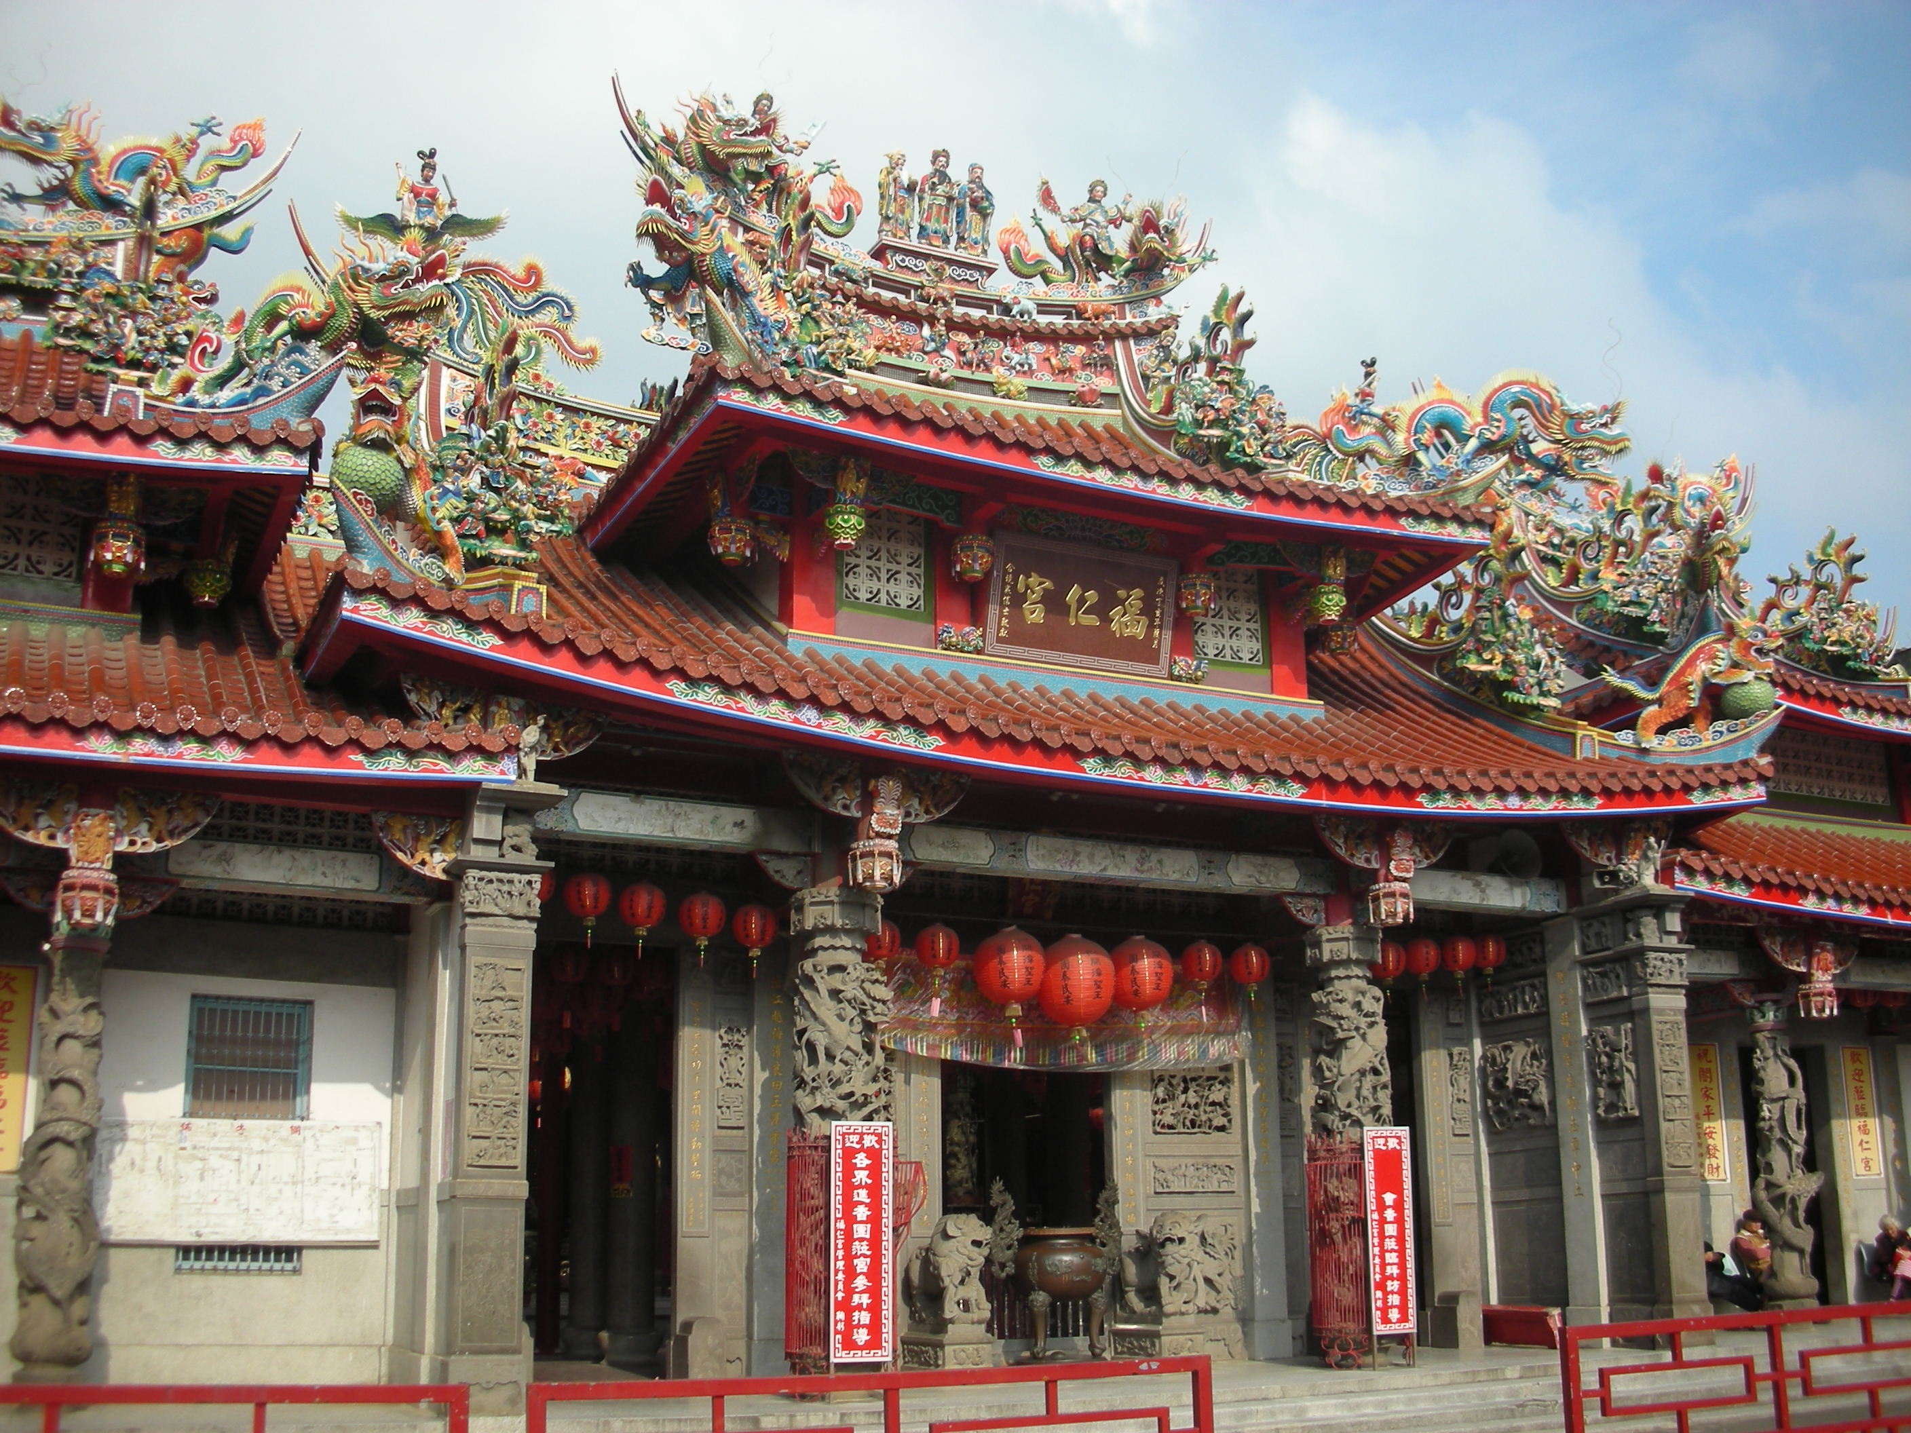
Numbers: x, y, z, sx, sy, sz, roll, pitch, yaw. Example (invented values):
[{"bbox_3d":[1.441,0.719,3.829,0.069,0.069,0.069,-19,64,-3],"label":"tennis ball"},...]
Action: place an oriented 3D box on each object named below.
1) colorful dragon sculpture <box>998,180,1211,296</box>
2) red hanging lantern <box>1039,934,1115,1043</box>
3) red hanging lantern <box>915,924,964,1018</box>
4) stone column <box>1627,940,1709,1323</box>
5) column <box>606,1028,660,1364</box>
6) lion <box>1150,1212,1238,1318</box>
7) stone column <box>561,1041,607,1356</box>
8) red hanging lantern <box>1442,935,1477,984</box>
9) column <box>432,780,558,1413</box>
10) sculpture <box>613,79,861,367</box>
[{"bbox_3d":[1.621,-5.205,21.085,2.550,0.980,0.600,7,-15,-29],"label":"colorful dragon sculpture"},{"bbox_3d":[1.074,2.418,17.217,0.679,0.984,0.679,-1,-15,0],"label":"red hanging lantern"},{"bbox_3d":[-0.144,2.117,16.162,0.370,0.790,0.370,-1,-14,0],"label":"red hanging lantern"},{"bbox_3d":[6.555,3.933,17.919,0.530,3.620,0.500,7,-15,-29],"label":"stone column"},{"bbox_3d":[-2.692,3.944,16.024,0.470,2.769,0.470,7,-15,-29],"label":"column"},{"bbox_3d":[2.010,4.750,16.729,0.620,0.950,0.750,7,-15,-29],"label":"lion"},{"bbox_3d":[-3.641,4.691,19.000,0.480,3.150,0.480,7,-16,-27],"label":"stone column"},{"bbox_3d":[4.901,2.357,18.780,0.354,0.478,0.354,7,-17,-25],"label":"red hanging lantern"},{"bbox_3d":[-3.274,2.635,13.530,0.673,4.456,0.638,7,-17,-25],"label":"column"},{"bbox_3d":[-2.166,-4.886,19.134,2.150,2.350,1.100,7,-16,-27],"label":"sculpture"}]

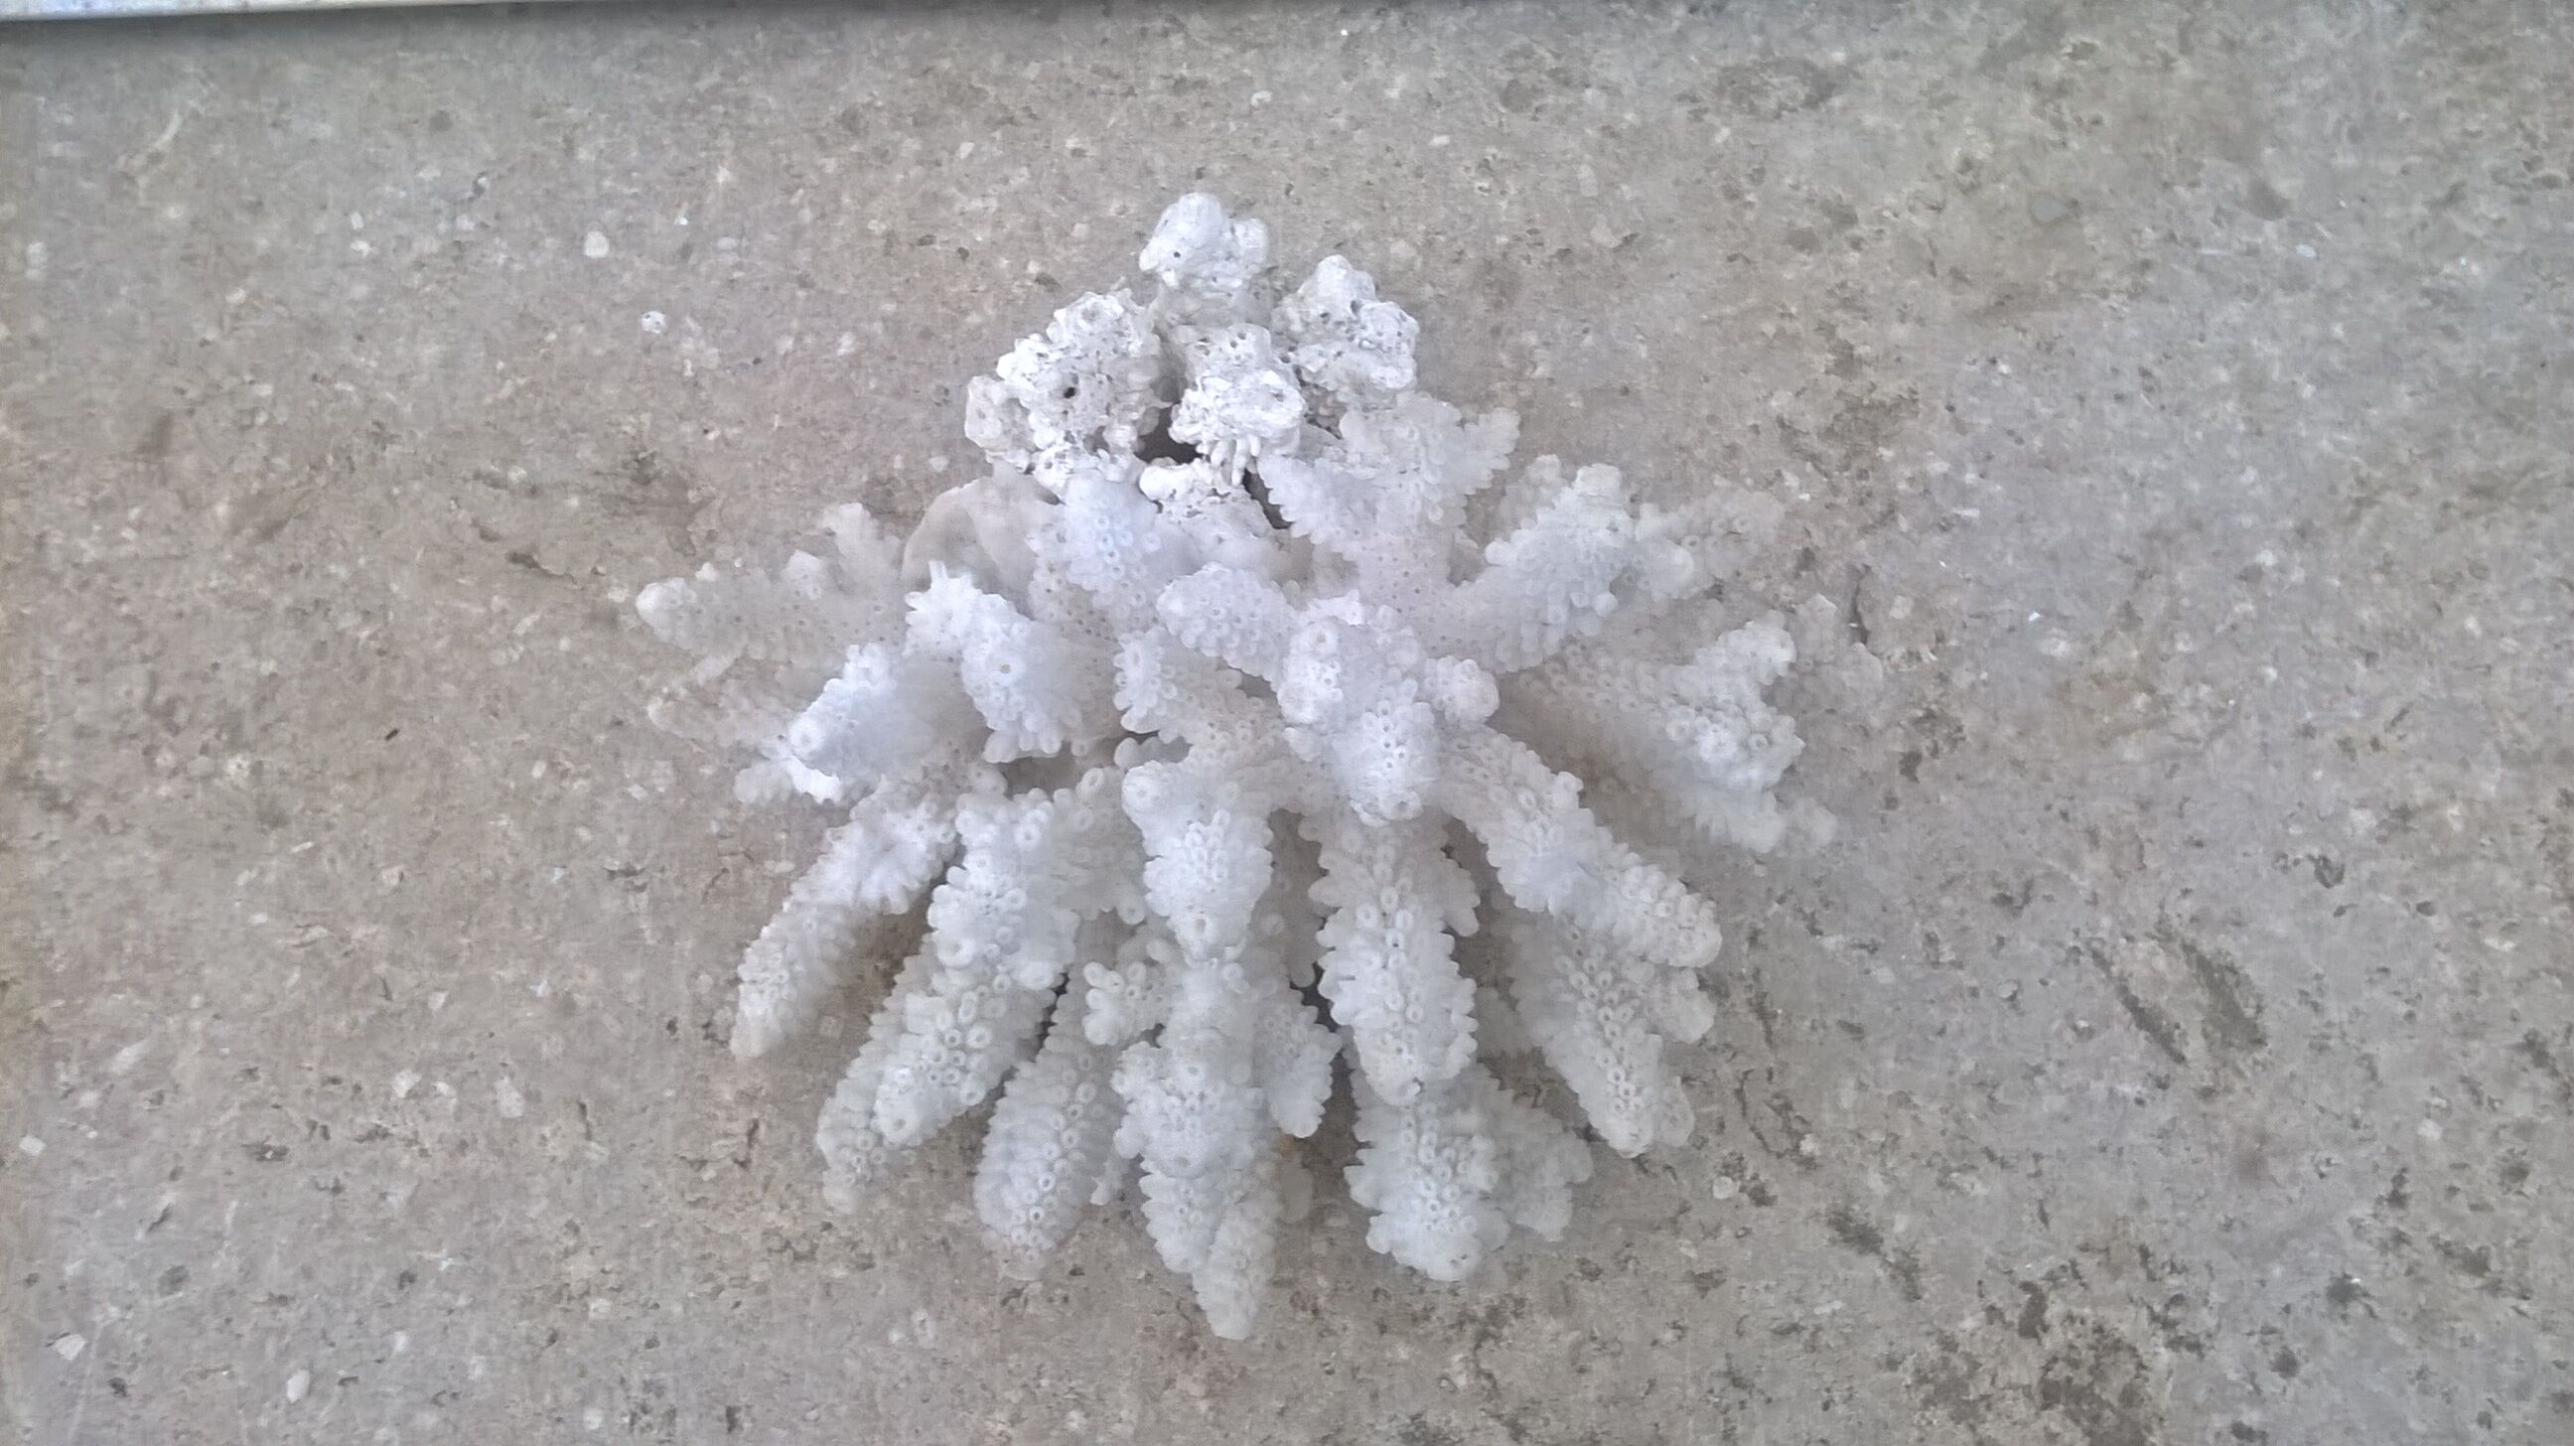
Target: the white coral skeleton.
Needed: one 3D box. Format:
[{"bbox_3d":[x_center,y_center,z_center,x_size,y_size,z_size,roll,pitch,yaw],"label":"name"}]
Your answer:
[{"bbox_3d":[-0.007,-0.002,0.279,0.158,0.072,0.149,0,73,0],"label":"white coral skeleton"}]

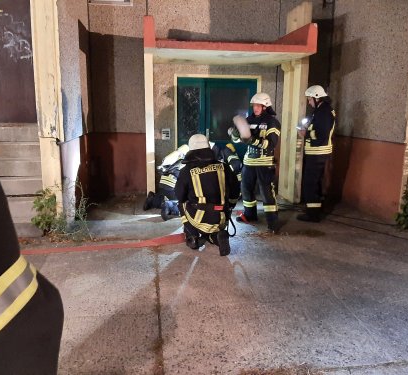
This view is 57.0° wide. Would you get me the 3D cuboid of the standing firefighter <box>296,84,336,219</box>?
[{"bbox_3d":[1.597,-0.459,5.332,0.520,1.880,0.550,4,11,17],"label":"standing firefighter"}]

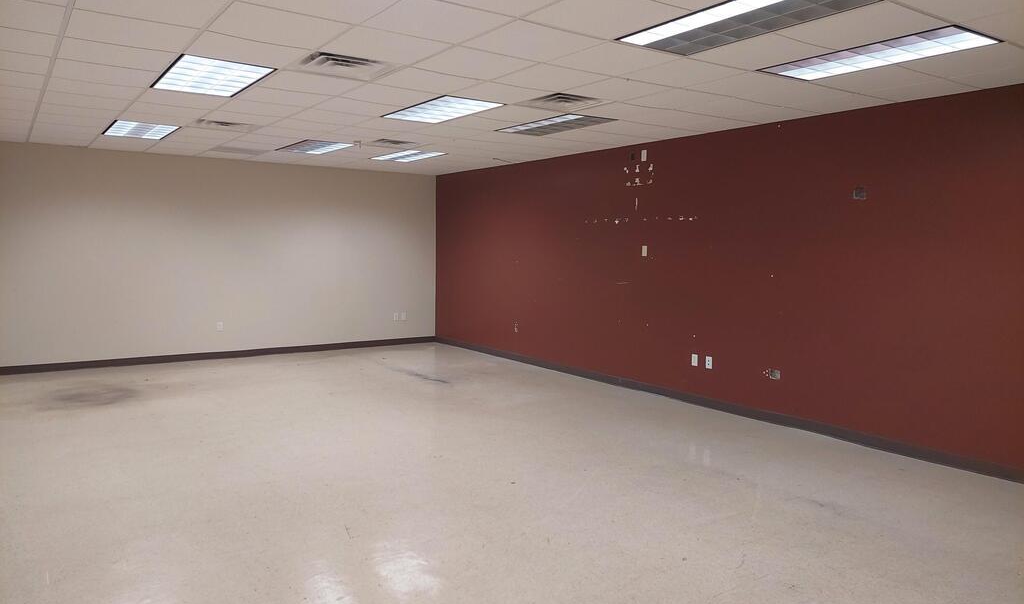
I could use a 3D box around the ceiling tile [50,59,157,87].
[{"bbox_3d":[-2.824,-1.594,4.937,0.598,0.020,0.598,-3,6,-35],"label":"ceiling tile"}]

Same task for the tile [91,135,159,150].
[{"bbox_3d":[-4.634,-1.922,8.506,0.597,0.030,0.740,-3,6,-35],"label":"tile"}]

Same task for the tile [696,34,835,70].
[{"bbox_3d":[1.478,-1.485,4.200,0.597,0.030,0.597,-3,6,-35],"label":"tile"}]

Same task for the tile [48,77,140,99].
[{"bbox_3d":[-3.147,-1.618,5.382,0.600,0.020,0.600,-3,6,-35],"label":"tile"}]

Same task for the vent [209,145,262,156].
[{"bbox_3d":[-3.469,-1.946,9.038,0.580,0.030,0.580,-3,6,-35],"label":"vent"}]

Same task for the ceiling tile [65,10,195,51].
[{"bbox_3d":[-2.112,-1.509,3.941,0.597,0.030,0.597,-3,6,-35],"label":"ceiling tile"}]

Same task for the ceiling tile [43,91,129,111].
[{"bbox_3d":[-3.533,-1.684,5.926,0.598,0.020,0.598,-3,6,-35],"label":"ceiling tile"}]

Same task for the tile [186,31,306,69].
[{"bbox_3d":[-1.590,-1.503,4.248,0.600,0.020,0.600,-3,6,-35],"label":"tile"}]

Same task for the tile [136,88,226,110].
[{"bbox_3d":[-2.649,-1.642,5.734,0.600,0.020,0.600,-3,6,-35],"label":"tile"}]

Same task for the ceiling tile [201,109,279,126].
[{"bbox_3d":[-2.509,-1.733,6.627,0.597,0.030,0.597,-3,6,-35],"label":"ceiling tile"}]

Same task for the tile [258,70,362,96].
[{"bbox_3d":[-1.451,-1.587,5.158,0.598,0.020,0.598,-3,6,-35],"label":"tile"}]

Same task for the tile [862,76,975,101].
[{"bbox_3d":[2.963,-1.557,5.235,0.519,0.020,0.586,-3,6,-35],"label":"tile"}]

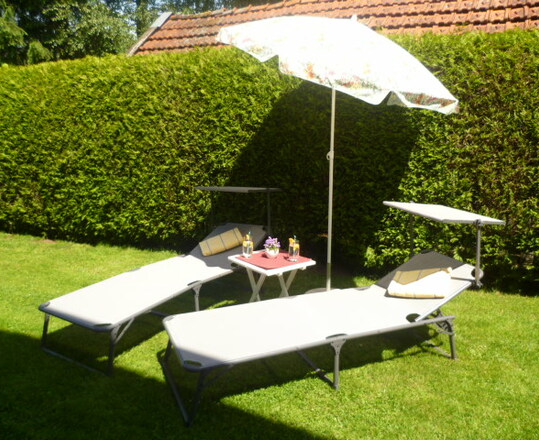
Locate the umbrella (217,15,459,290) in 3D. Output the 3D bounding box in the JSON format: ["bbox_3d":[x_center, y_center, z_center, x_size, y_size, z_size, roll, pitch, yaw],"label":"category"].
[{"bbox_3d":[0.513,-0.383,3.610,1.768,2.176,1.768,0,13,0],"label":"umbrella"}]

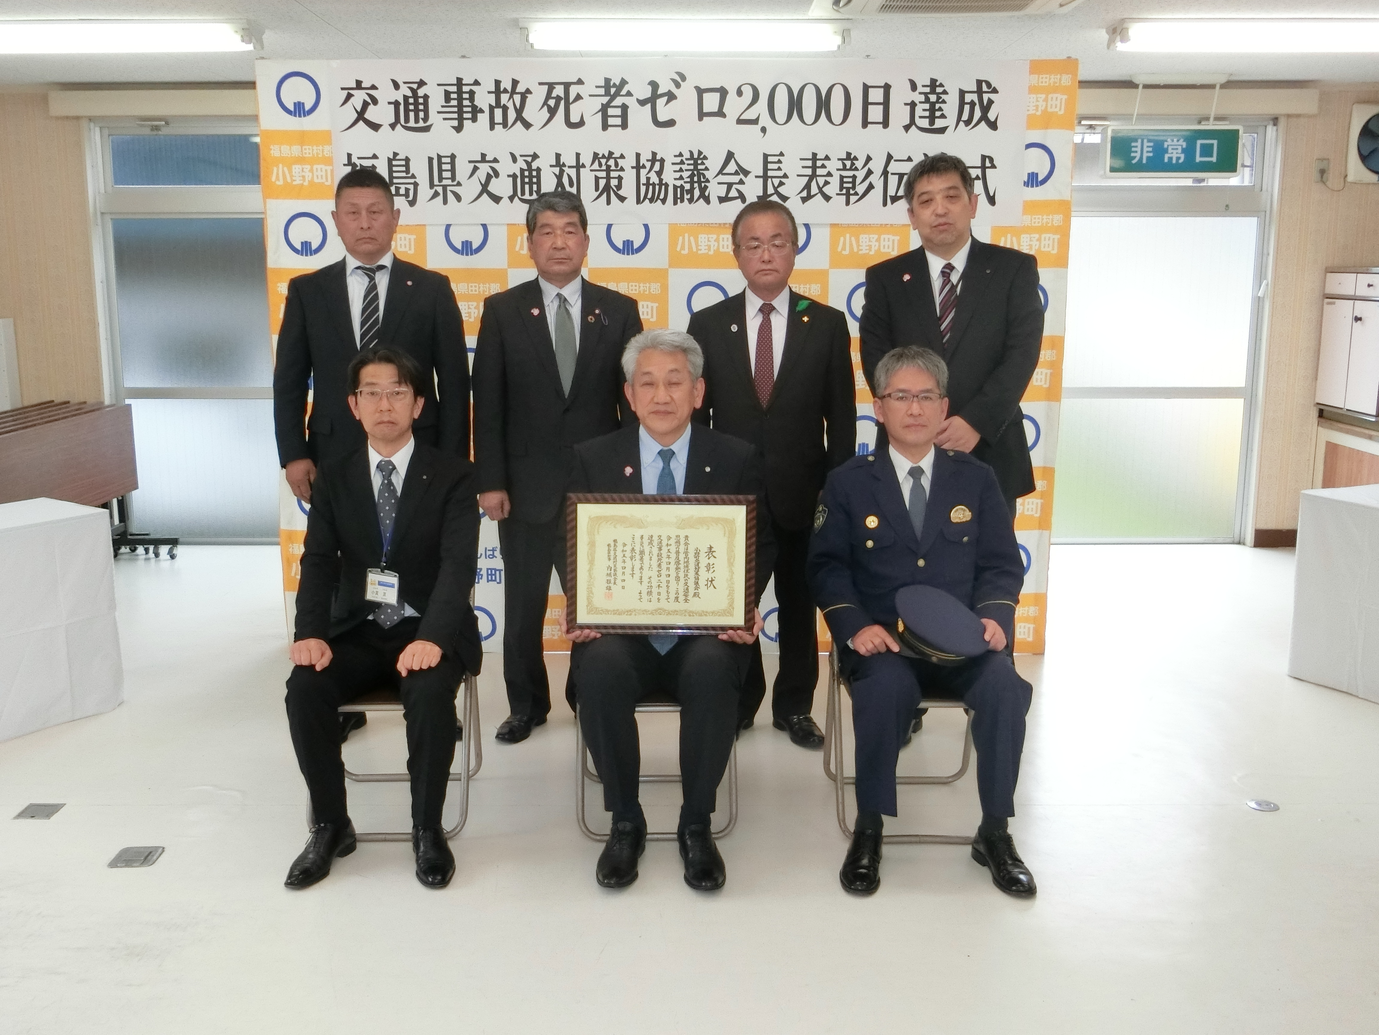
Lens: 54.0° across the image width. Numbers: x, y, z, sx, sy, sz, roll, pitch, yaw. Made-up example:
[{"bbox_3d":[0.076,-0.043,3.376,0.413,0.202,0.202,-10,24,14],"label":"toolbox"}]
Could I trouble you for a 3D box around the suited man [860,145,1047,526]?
[{"bbox_3d":[0.793,-0.194,4.207,0.558,1.790,0.330,1,11,7],"label":"suited man"}]

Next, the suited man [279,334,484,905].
[{"bbox_3d":[-0.814,0.202,3.508,0.519,1.270,0.770,0,11,0],"label":"suited man"}]

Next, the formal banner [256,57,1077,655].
[{"bbox_3d":[-0.081,-0.568,5.083,2.920,2.200,0.160,0,11,0],"label":"formal banner"}]

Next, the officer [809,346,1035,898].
[{"bbox_3d":[0.612,0.207,3.479,0.569,1.270,0.780,0,11,0],"label":"officer"}]

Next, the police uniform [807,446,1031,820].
[{"bbox_3d":[0.604,0.280,3.553,0.554,0.920,0.660,0,11,0],"label":"police uniform"}]

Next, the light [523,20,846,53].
[{"bbox_3d":[-0.012,-1.843,5.199,1.240,0.092,0.235,0,11,0],"label":"light"}]

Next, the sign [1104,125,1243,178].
[{"bbox_3d":[2.373,-1.800,6.662,0.658,0.250,0.110,0,11,0],"label":"sign"}]

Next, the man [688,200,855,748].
[{"bbox_3d":[0.248,-0.135,4.218,0.507,1.665,0.320,0,11,2],"label":"man"}]

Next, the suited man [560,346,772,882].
[{"bbox_3d":[-0.055,0.182,3.504,0.555,1.310,0.780,0,11,0],"label":"suited man"}]

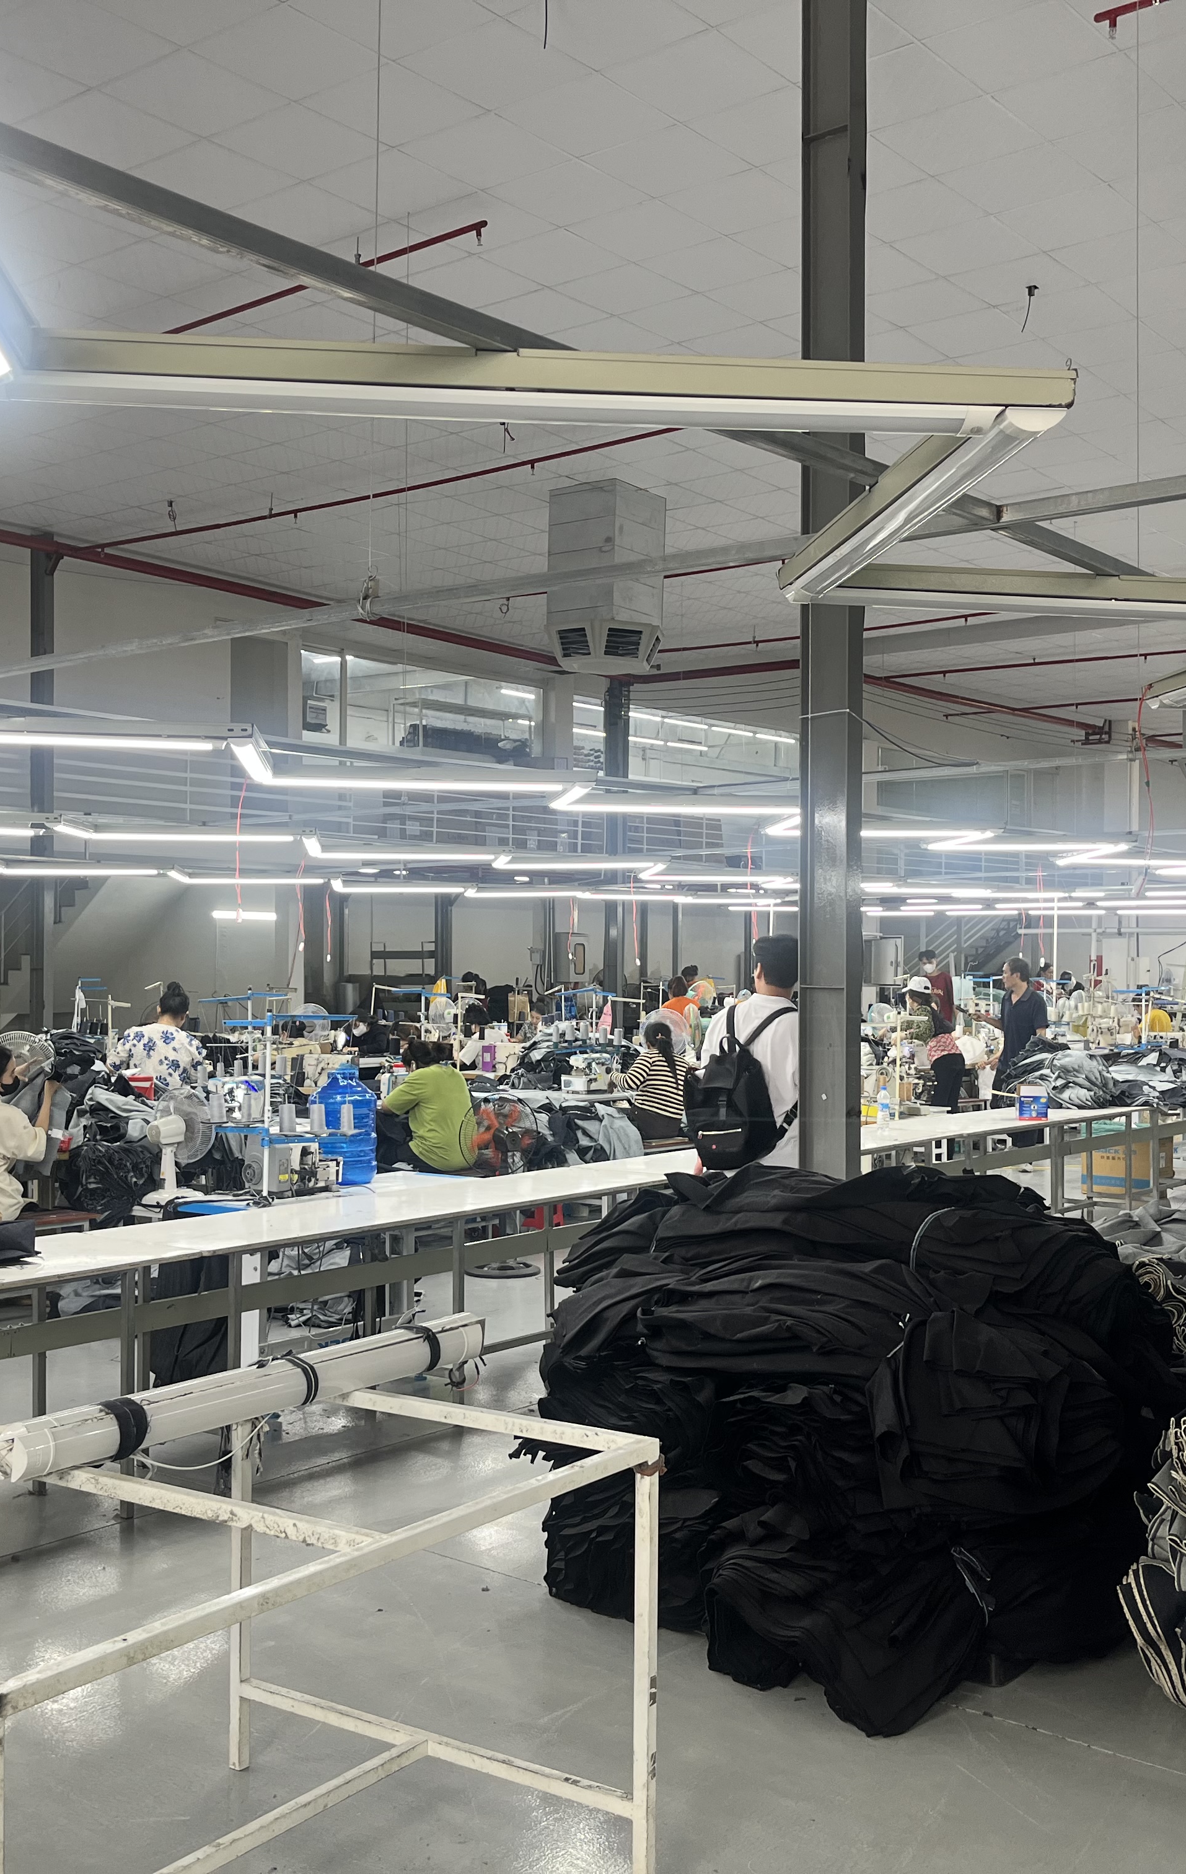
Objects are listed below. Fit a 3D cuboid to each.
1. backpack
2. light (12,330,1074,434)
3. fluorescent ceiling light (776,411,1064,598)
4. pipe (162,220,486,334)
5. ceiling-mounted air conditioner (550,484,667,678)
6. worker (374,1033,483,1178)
[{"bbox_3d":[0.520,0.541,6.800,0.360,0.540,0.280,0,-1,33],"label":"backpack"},{"bbox_3d":[-0.051,-0.648,2.231,1.256,0.072,0.075,0,-1,-6],"label":"light"},{"bbox_3d":[0.459,-0.641,2.874,0.075,0.072,1.230,0,-1,-7],"label":"fluorescent ceiling light"},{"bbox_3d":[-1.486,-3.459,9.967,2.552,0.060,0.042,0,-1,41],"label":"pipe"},{"bbox_3d":[0.124,-2.821,15.089,0.680,1.489,0.680,0,-1,39],"label":"ceiling-mounted air conditioner"},{"bbox_3d":[-0.864,1.124,9.696,0.680,1.220,0.500,0,-1,28],"label":"worker"}]

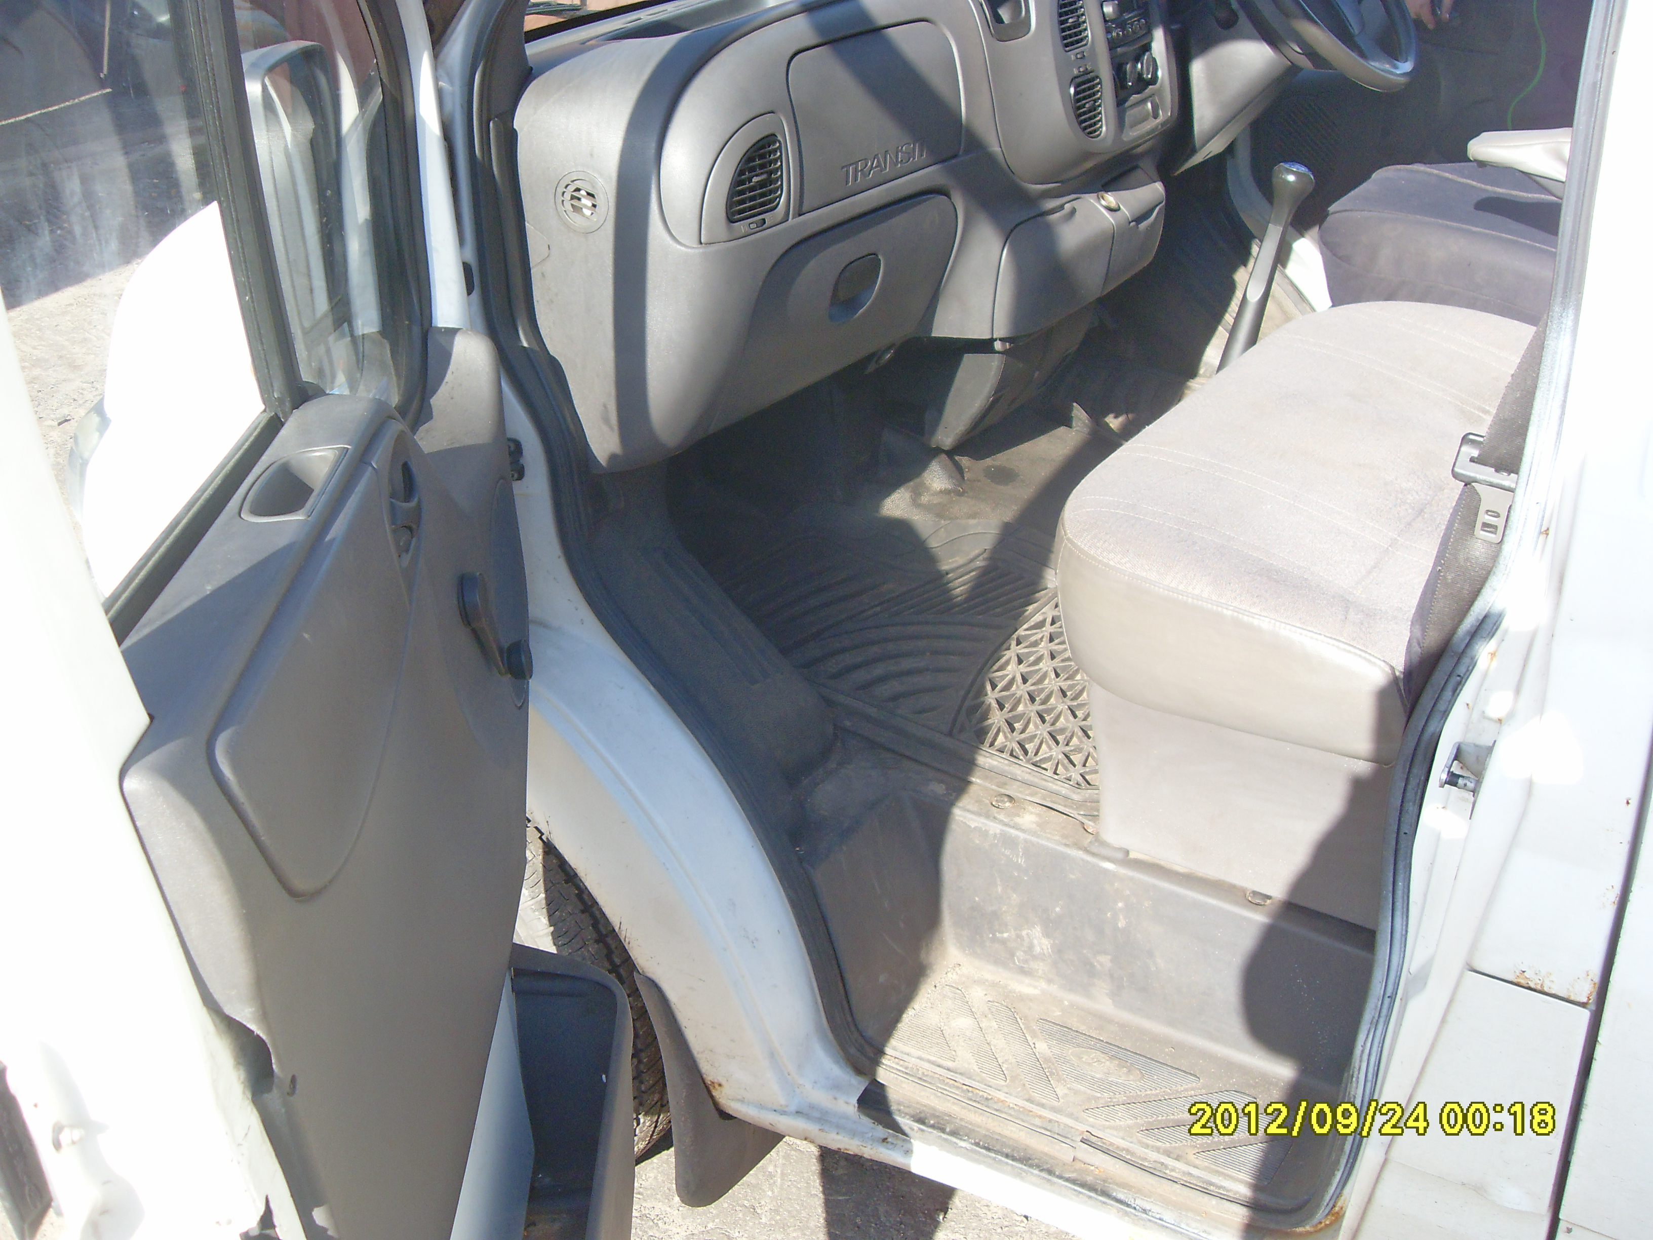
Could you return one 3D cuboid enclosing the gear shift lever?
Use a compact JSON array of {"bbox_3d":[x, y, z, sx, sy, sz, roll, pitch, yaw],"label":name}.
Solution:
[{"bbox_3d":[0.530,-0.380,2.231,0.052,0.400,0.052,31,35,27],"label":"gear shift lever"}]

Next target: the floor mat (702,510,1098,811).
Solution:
[{"bbox_3d":[0.172,-0.005,2.237,0.710,0.030,0.560,19,35,40],"label":"floor mat"}]

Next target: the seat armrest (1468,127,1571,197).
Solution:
[{"bbox_3d":[0.928,-0.546,2.099,0.300,0.065,0.060,15,32,35],"label":"seat armrest"}]

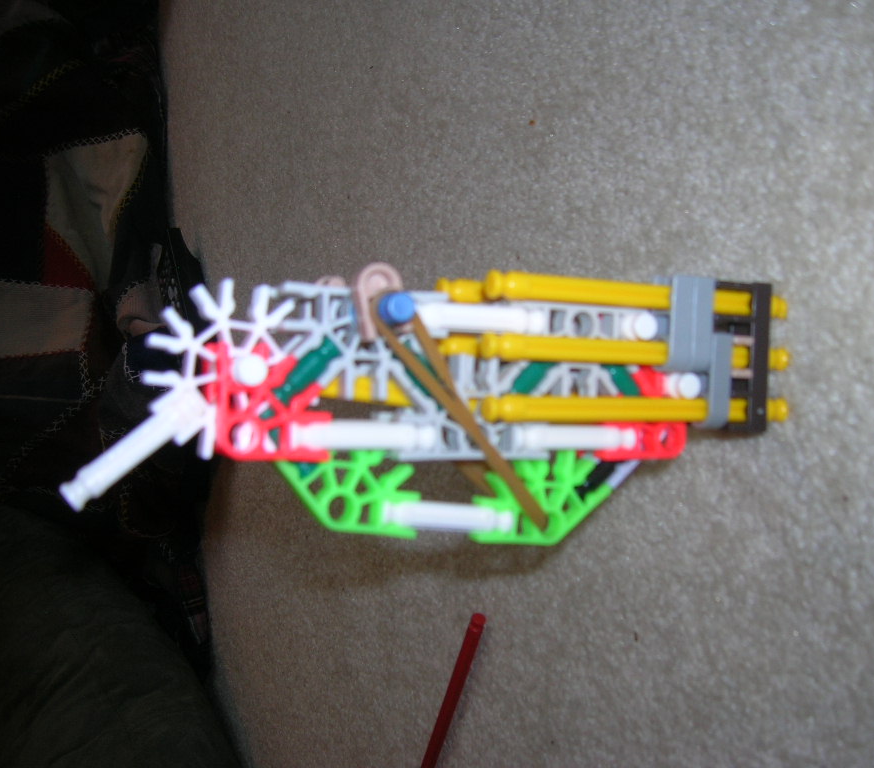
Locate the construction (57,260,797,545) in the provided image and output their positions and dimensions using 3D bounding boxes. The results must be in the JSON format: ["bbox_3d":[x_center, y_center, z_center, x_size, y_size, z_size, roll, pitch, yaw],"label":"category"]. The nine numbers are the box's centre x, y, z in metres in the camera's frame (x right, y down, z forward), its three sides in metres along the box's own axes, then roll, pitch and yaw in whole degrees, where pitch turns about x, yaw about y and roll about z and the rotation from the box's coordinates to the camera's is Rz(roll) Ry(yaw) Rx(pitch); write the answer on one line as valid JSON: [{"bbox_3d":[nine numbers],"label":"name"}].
[{"bbox_3d":[0.005,0.006,0.233,0.050,0.173,0.066,180,91,-67],"label":"construction"}]

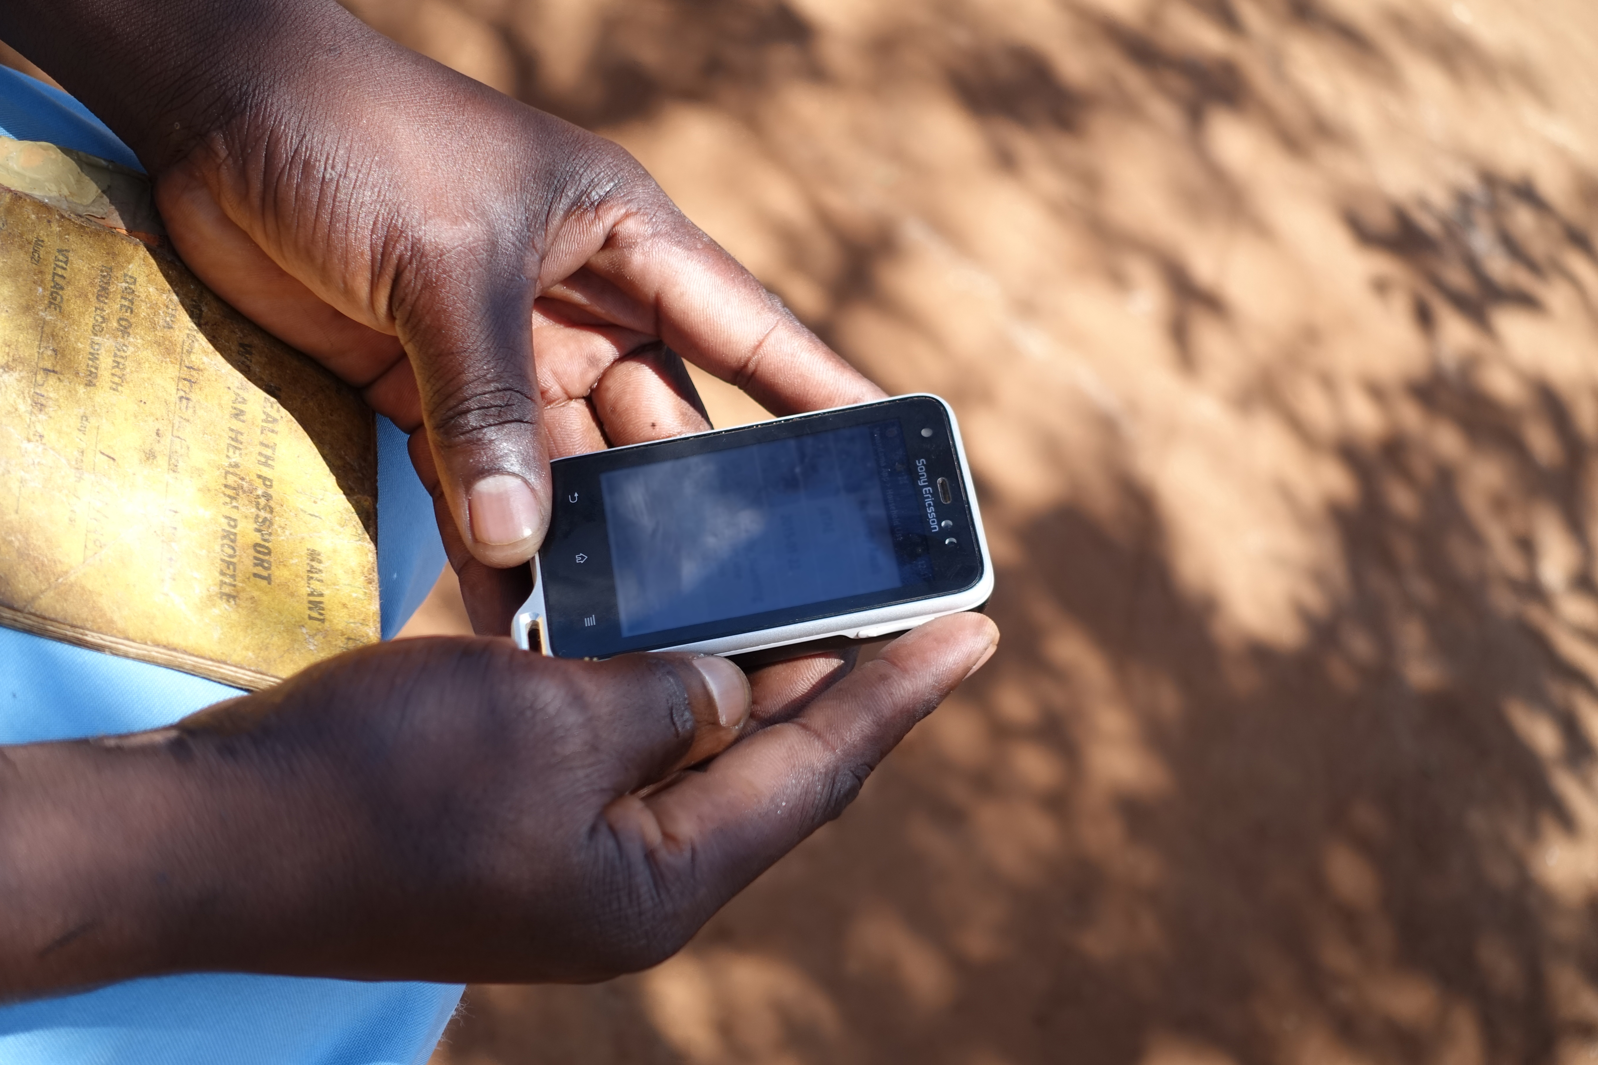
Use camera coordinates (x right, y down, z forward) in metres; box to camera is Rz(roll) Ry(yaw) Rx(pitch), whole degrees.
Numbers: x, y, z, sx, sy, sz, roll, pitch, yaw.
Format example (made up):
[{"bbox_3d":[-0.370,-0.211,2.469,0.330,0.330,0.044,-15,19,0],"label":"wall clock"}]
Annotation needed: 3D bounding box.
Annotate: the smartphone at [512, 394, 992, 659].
[{"bbox_3d":[-0.011,0.003,0.634,0.095,0.017,0.054,-10,52,0],"label":"smartphone"}]

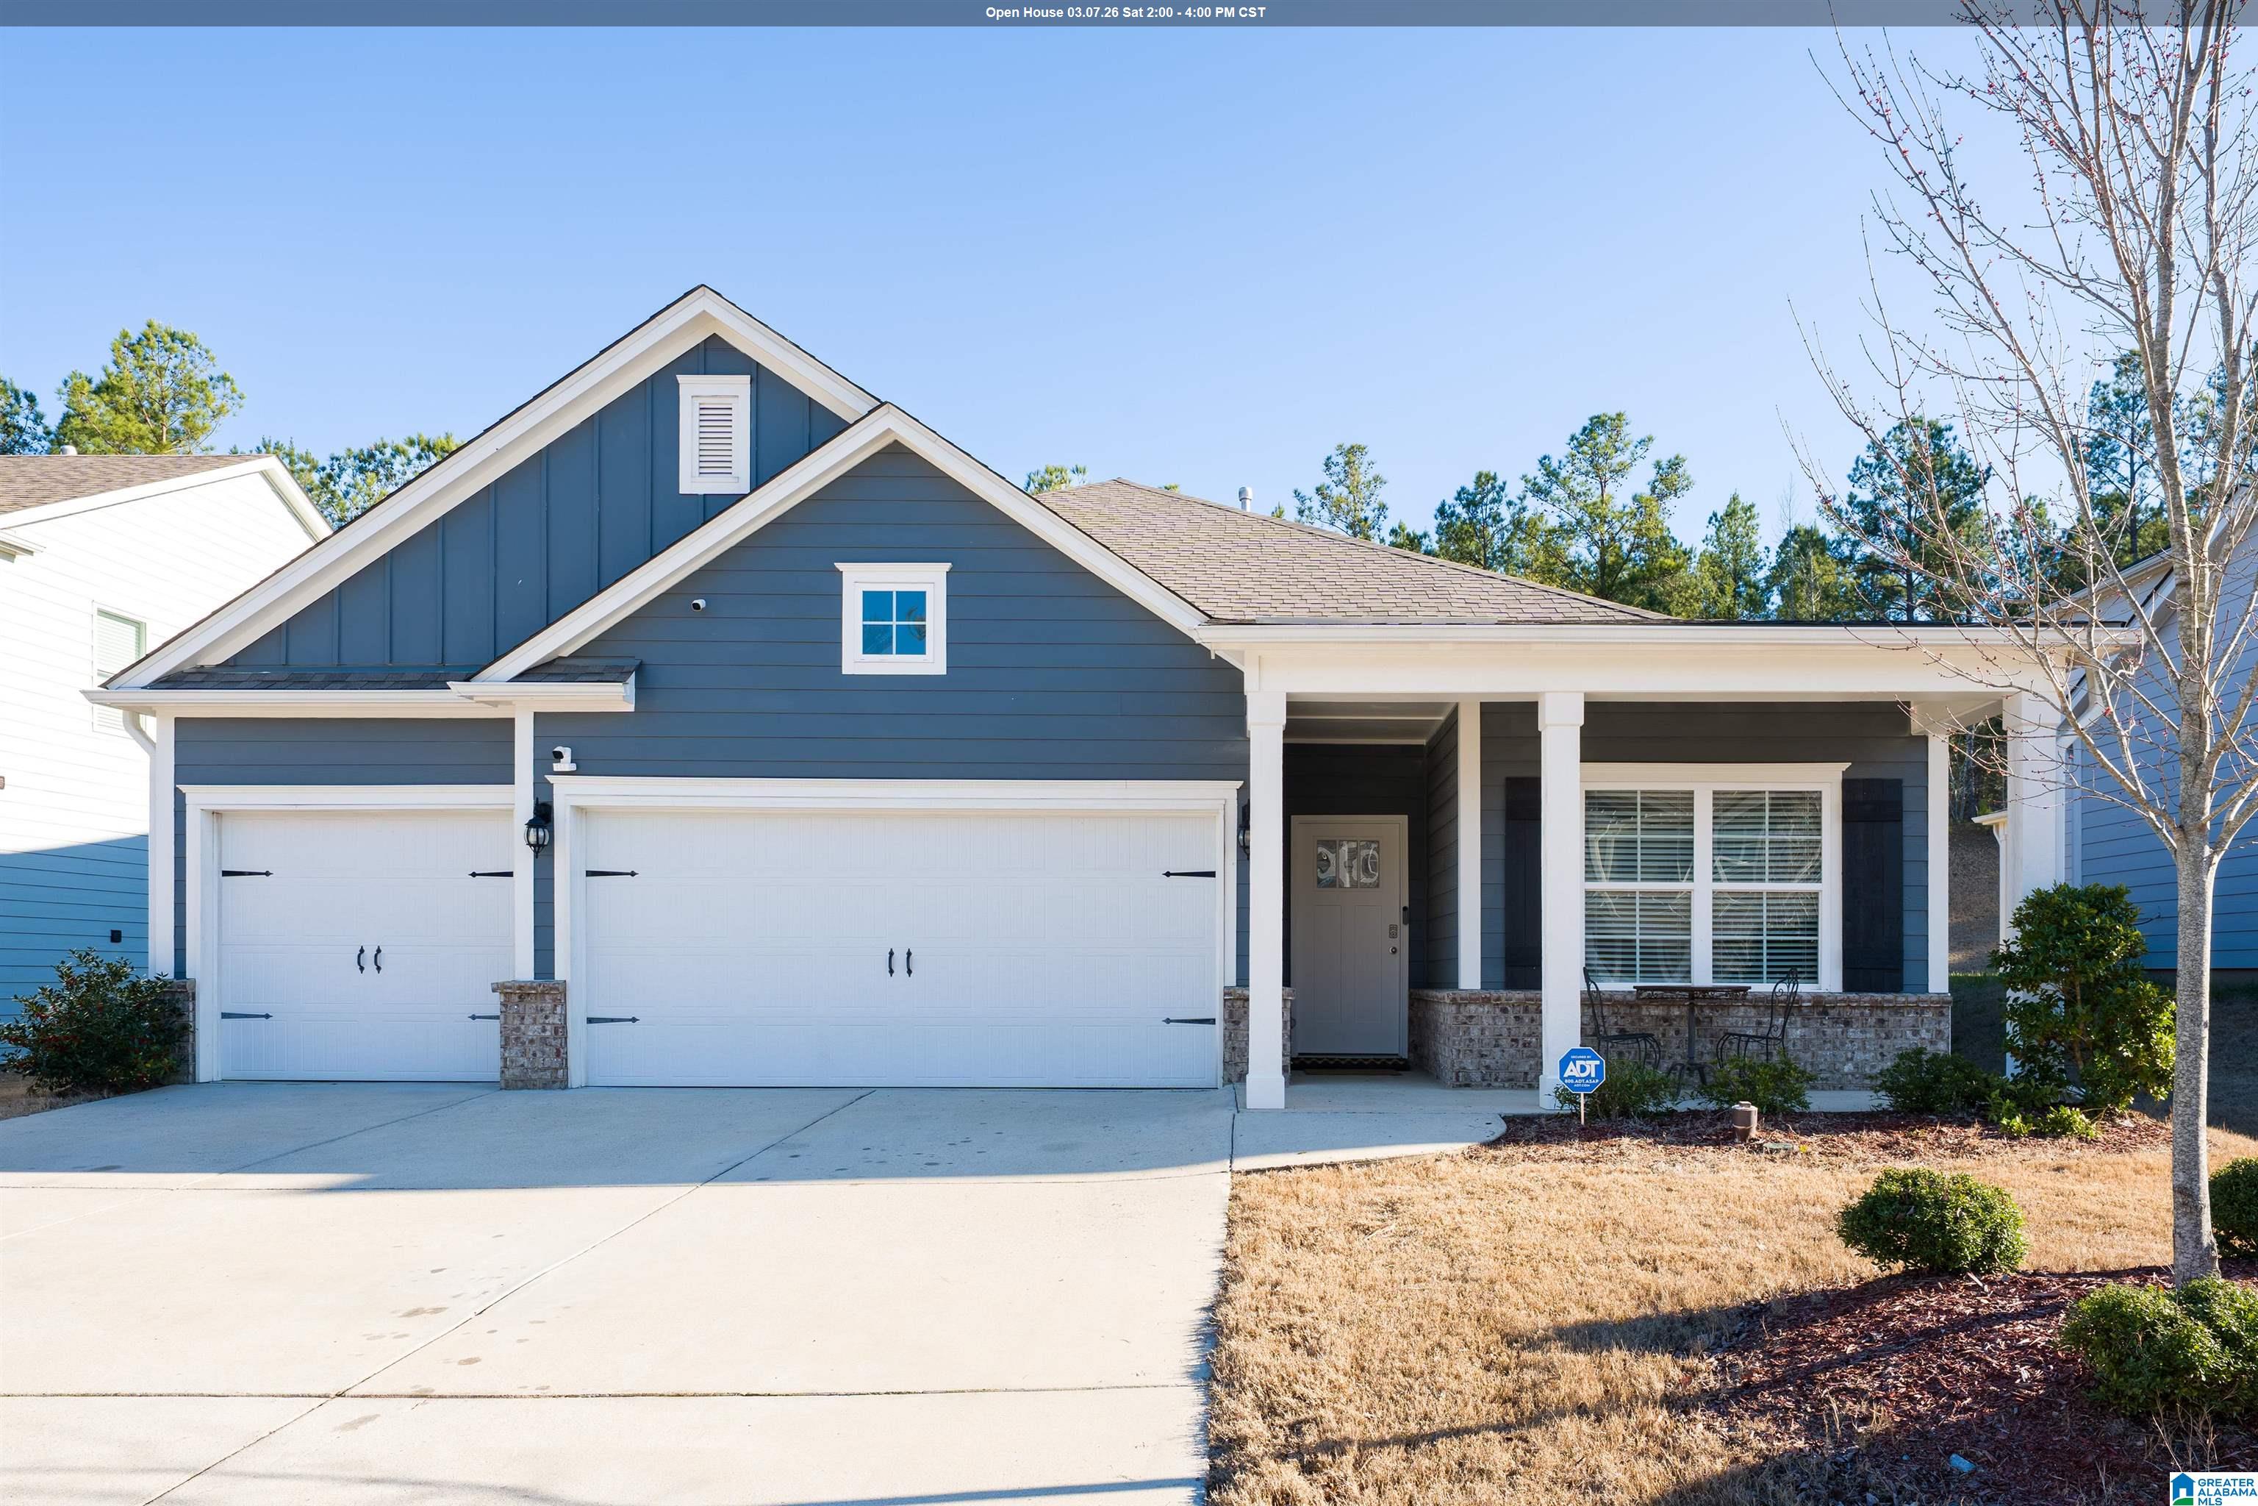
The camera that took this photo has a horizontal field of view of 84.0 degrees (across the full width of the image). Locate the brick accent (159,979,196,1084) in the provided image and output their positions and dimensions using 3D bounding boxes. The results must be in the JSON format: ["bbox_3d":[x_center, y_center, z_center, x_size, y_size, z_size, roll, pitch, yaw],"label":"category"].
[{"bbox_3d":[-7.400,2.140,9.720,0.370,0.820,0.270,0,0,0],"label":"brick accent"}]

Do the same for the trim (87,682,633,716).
[{"bbox_3d":[-5.680,-0.390,9.400,4.200,0.240,0.580,0,0,0],"label":"trim"}]

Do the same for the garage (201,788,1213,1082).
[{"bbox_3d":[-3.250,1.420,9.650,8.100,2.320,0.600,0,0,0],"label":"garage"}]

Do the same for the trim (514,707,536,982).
[{"bbox_3d":[-4.530,0.694,9.430,0.160,2.020,0.120,0,0,0],"label":"trim"}]

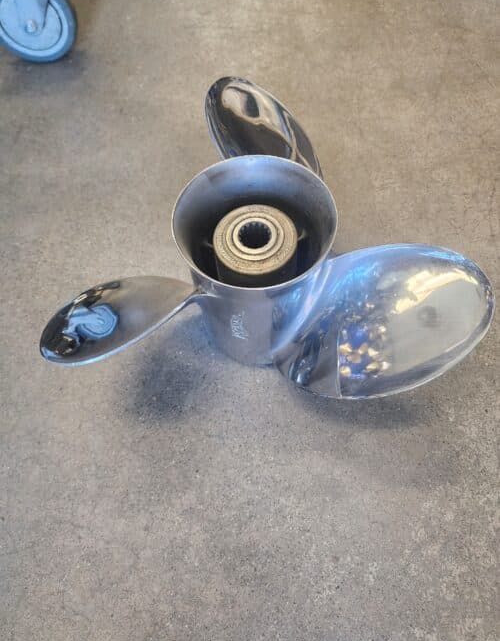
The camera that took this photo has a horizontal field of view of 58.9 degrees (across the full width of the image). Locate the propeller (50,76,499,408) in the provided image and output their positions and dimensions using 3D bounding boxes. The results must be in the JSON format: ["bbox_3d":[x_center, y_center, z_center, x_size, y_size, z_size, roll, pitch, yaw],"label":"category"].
[{"bbox_3d":[0.003,-0.062,0.433,0.334,0.184,0.318,-3,65,0],"label":"propeller"}]

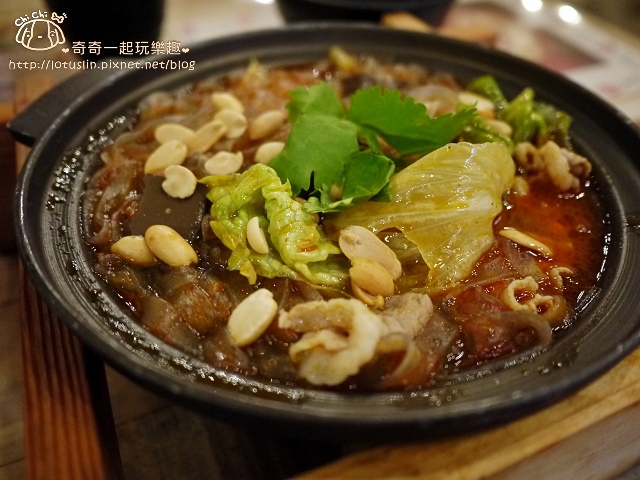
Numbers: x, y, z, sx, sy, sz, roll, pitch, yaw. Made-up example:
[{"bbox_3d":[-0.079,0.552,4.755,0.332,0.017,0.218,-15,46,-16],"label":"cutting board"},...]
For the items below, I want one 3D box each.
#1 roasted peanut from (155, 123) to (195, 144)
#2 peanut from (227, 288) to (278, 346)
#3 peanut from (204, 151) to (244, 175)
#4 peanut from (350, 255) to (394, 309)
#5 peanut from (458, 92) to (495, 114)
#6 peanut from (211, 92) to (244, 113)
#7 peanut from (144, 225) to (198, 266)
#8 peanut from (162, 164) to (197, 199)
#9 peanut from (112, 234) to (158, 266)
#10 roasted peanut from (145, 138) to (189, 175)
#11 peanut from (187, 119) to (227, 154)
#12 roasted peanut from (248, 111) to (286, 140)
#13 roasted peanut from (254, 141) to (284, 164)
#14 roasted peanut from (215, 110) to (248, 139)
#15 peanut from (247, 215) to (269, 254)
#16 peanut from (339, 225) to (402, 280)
[{"bbox_3d":[-0.044,-0.032,0.159,0.014,0.005,0.009,16,45,15],"label":"roasted peanut"},{"bbox_3d":[-0.016,0.018,0.124,0.010,0.006,0.017,19,49,14],"label":"peanut"},{"bbox_3d":[-0.027,-0.022,0.149,0.012,0.005,0.008,-25,49,-26],"label":"peanut"},{"bbox_3d":[0.011,0.009,0.114,0.008,0.009,0.013,-20,47,-22],"label":"peanut"},{"bbox_3d":[0.058,-0.051,0.194,0.010,0.007,0.015,-34,55,-27],"label":"peanut"},{"bbox_3d":[-0.034,-0.050,0.189,0.016,0.006,0.009,36,54,25],"label":"peanut"},{"bbox_3d":[-0.036,0.001,0.124,0.016,0.007,0.008,30,50,27],"label":"peanut"},{"bbox_3d":[-0.038,-0.016,0.140,0.009,0.004,0.015,-18,47,-20],"label":"peanut"},{"bbox_3d":[-0.051,0.003,0.141,0.015,0.006,0.009,21,41,22],"label":"peanut"},{"bbox_3d":[-0.049,-0.026,0.165,0.010,0.006,0.017,25,54,18],"label":"roasted peanut"},{"bbox_3d":[-0.034,-0.031,0.157,0.009,0.005,0.018,14,44,13],"label":"peanut"},{"bbox_3d":[-0.016,-0.036,0.164,0.009,0.007,0.016,21,46,20],"label":"roasted peanut"},{"bbox_3d":[-0.014,-0.026,0.153,0.008,0.006,0.013,33,51,29],"label":"roasted peanut"},{"bbox_3d":[-0.031,-0.040,0.177,0.010,0.006,0.015,-34,60,-19],"label":"roasted peanut"},{"bbox_3d":[-0.016,-0.001,0.136,0.004,0.008,0.013,-27,46,6],"label":"peanut"},{"bbox_3d":[0.013,0.003,0.130,0.010,0.005,0.020,-35,63,-24],"label":"peanut"}]

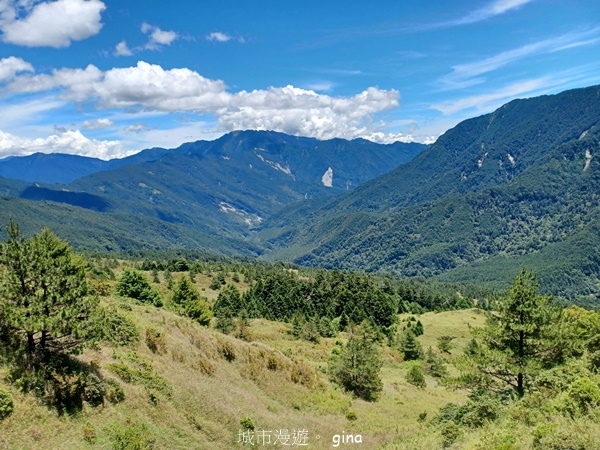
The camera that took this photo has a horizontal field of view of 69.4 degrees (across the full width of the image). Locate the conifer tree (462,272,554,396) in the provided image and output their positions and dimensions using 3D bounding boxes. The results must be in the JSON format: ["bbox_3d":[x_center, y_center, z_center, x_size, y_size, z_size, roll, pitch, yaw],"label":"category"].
[{"bbox_3d":[11.174,5.706,23.000,4.740,6.660,4.590,0,6,0],"label":"conifer tree"}]

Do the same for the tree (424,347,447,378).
[{"bbox_3d":[12.196,12.376,39.000,1.920,2.820,1.860,0,6,0],"label":"tree"}]

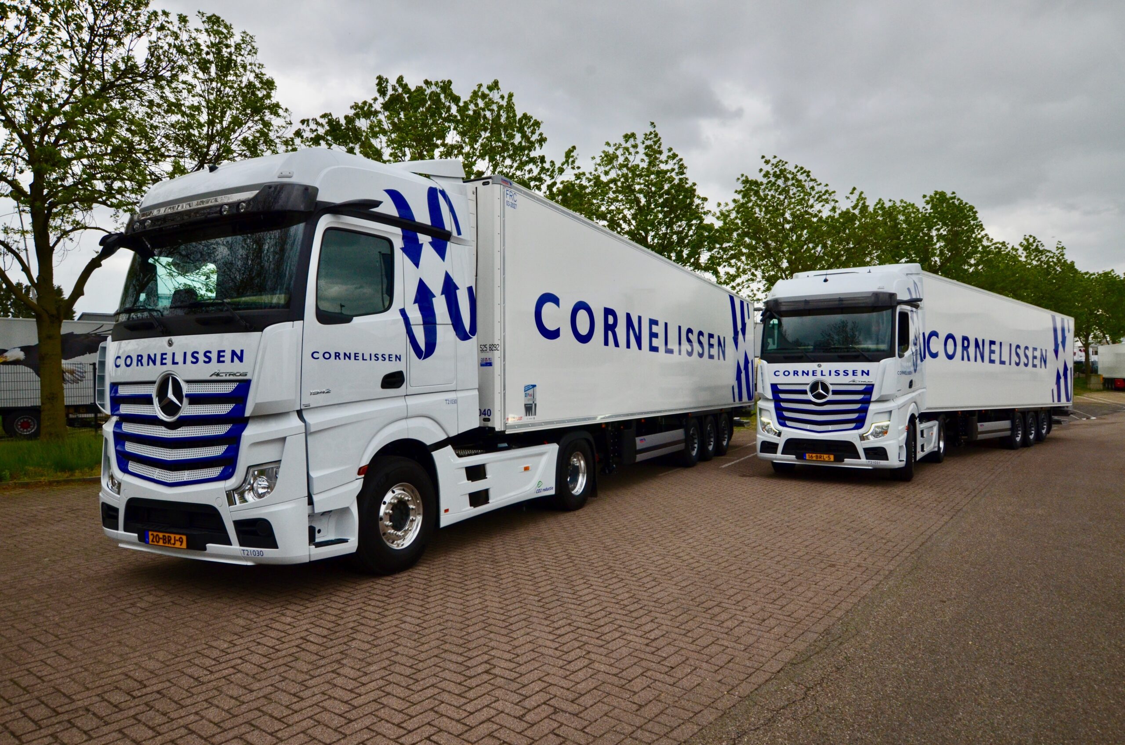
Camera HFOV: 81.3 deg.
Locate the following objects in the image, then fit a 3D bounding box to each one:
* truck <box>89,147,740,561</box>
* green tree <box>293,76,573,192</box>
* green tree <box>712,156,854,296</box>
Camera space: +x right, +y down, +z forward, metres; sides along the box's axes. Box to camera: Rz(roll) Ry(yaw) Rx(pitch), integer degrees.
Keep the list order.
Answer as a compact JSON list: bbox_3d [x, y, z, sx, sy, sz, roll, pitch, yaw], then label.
[{"bbox_3d":[0.647,-0.005,12.725,2.650,4.080,16.607,-1,-2,28],"label":"truck"},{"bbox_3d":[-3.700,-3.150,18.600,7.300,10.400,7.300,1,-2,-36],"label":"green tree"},{"bbox_3d":[9.400,-3.500,28.000,6.000,11.200,6.000,1,-2,-36],"label":"green tree"}]

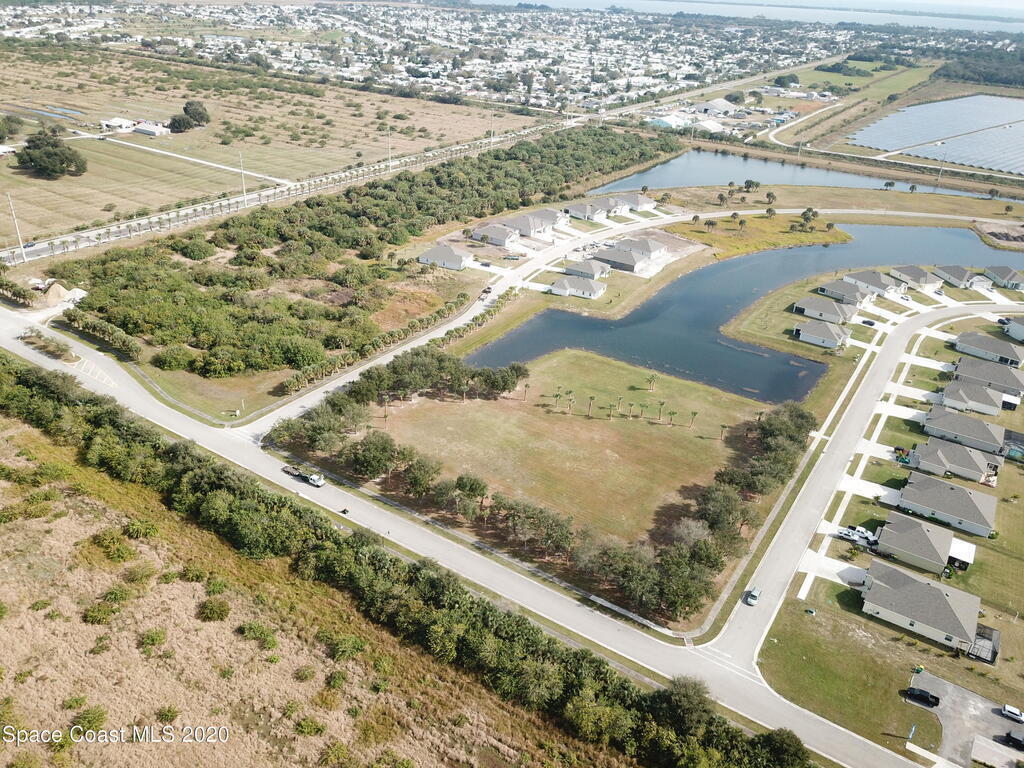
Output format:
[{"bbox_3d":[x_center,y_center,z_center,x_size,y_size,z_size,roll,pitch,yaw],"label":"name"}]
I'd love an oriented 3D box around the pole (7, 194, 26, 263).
[{"bbox_3d":[-203.685,-63.977,316.485,0.800,28.716,0.800,18,31,27],"label":"pole"}]

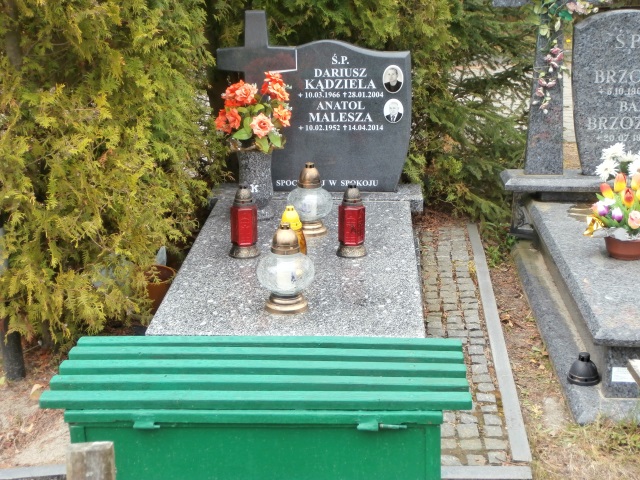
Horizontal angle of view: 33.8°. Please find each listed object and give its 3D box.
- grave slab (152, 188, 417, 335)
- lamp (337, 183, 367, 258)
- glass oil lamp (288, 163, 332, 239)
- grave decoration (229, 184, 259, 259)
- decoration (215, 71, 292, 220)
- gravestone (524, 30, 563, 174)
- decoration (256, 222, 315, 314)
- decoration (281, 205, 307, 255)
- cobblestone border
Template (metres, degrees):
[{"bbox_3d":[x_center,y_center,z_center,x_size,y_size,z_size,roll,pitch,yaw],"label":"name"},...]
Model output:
[{"bbox_3d":[-0.063,0.109,4.053,0.870,0.150,1.705,1,18,3],"label":"grave slab"},{"bbox_3d":[0.122,-0.075,3.944,0.113,0.266,0.113,1,18,3],"label":"lamp"},{"bbox_3d":[-0.033,-0.166,4.199,0.181,0.285,0.181,1,18,3],"label":"glass oil lamp"},{"bbox_3d":[-0.279,-0.073,3.944,0.113,0.263,0.113,1,18,3],"label":"grave decoration"},{"bbox_3d":[-0.273,-0.389,4.365,0.321,0.610,0.270,1,18,3],"label":"decoration"},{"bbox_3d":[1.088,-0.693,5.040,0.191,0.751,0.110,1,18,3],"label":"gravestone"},{"bbox_3d":[-0.103,0.083,3.414,0.190,0.286,0.190,1,18,3],"label":"decoration"},{"bbox_3d":[-0.100,-0.021,3.866,0.100,0.211,0.100,1,18,3],"label":"decoration"},{"bbox_3d":[0.593,0.343,4.339,0.310,0.080,2.567,1,18,4],"label":"cobblestone border"}]

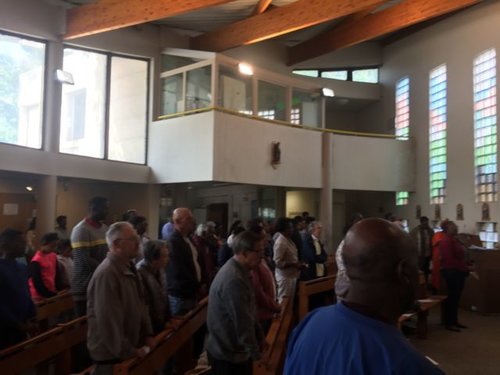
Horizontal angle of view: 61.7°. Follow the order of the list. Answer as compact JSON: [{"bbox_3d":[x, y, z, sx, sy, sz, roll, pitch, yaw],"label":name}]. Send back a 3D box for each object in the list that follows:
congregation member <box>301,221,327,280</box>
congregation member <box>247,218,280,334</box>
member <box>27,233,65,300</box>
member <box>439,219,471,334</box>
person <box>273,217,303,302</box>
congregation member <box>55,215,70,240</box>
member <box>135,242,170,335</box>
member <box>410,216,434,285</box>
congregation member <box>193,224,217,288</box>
[{"bbox_3d":[0.906,1.286,6.111,0.380,1.576,0.500,-2,-4,44],"label":"congregation member"},{"bbox_3d":[0.115,1.125,3.909,0.420,1.659,0.470,0,-3,11],"label":"congregation member"},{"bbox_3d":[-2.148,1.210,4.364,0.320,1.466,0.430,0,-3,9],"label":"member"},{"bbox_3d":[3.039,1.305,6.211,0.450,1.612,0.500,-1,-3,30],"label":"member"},{"bbox_3d":[0.475,1.231,5.710,0.430,1.633,0.480,0,-3,14],"label":"person"},{"bbox_3d":[-3.324,1.287,7.362,0.320,1.570,0.440,0,-3,18],"label":"congregation member"},{"bbox_3d":[-0.809,1.180,3.464,0.370,1.477,0.470,0,-3,14],"label":"member"},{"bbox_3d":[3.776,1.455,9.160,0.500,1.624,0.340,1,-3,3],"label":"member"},{"bbox_3d":[-0.696,1.292,6.263,0.360,1.532,0.480,0,-3,18],"label":"congregation member"}]

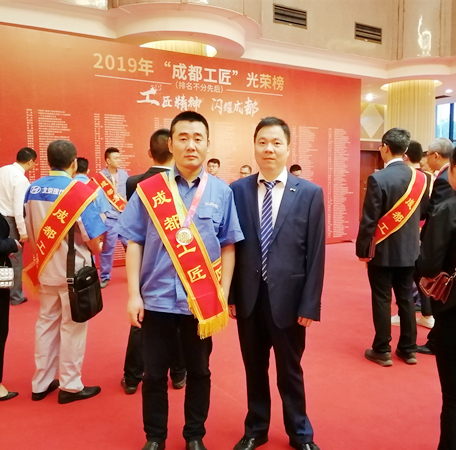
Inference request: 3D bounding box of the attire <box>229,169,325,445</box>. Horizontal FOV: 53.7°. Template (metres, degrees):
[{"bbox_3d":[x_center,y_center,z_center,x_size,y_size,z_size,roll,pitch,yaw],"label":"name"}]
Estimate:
[{"bbox_3d":[0.241,0.424,2.304,0.520,1.390,0.300,0,6,7],"label":"attire"}]

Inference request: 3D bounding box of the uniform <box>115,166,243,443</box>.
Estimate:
[{"bbox_3d":[-0.239,0.418,2.299,0.610,1.410,0.310,-1,6,-4],"label":"uniform"}]

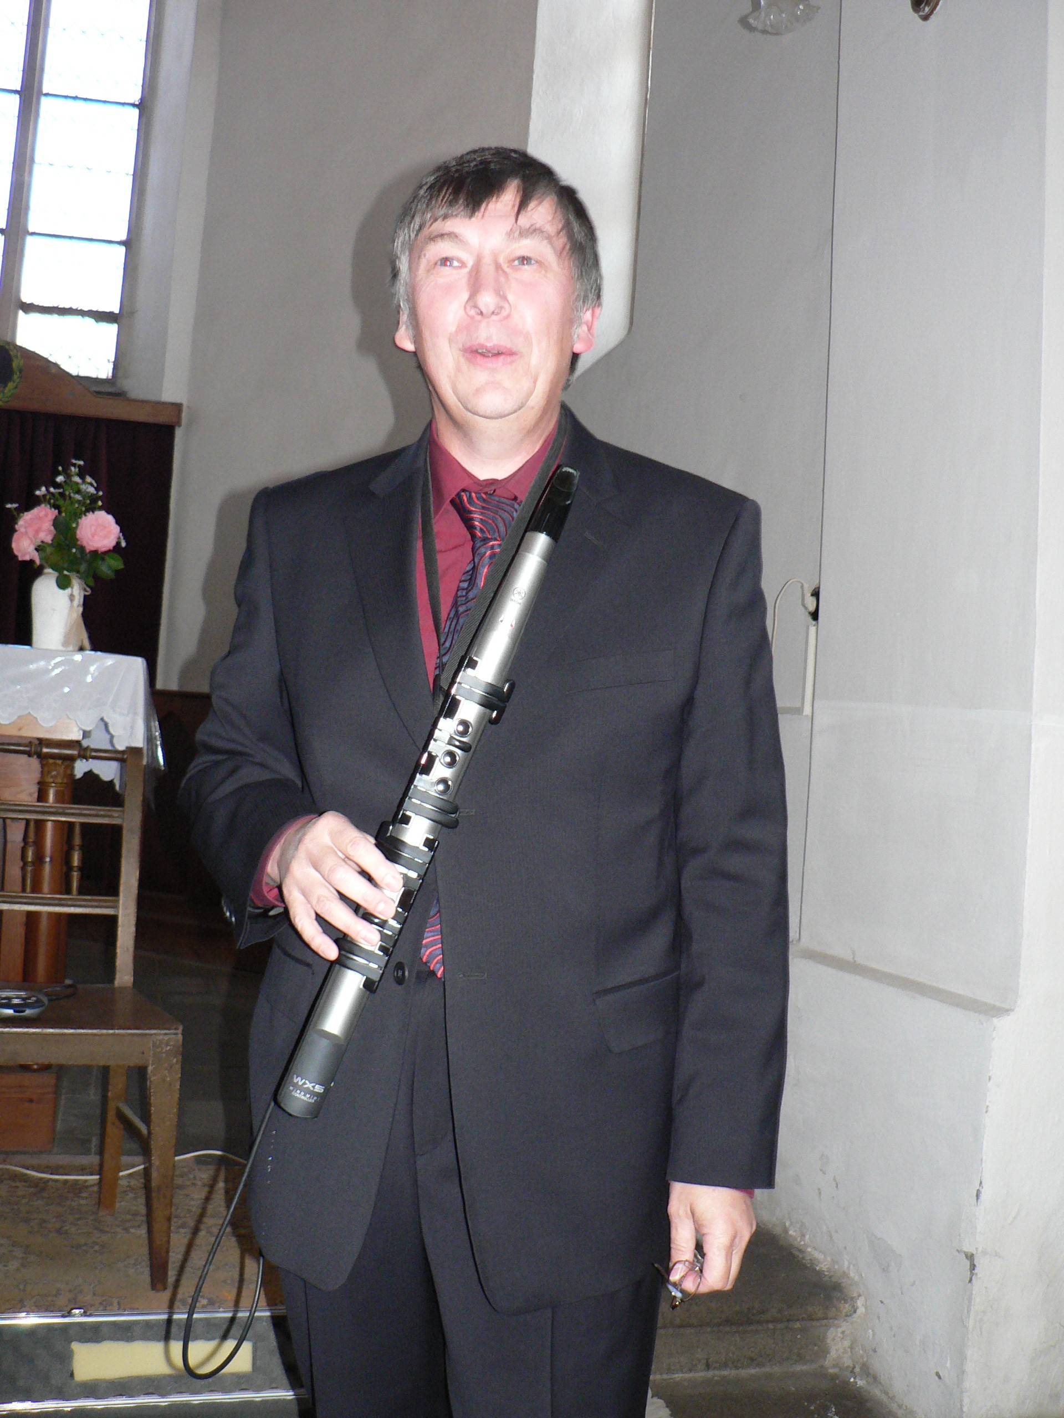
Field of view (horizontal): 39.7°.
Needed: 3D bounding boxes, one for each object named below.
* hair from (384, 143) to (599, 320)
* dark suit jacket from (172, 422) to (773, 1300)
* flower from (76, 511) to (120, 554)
[{"bbox_3d":[-0.035,-0.423,1.370,0.192,0.185,0.210,3,-3,5],"label":"hair"},{"bbox_3d":[-0.045,0.130,1.390,0.570,0.825,0.340,3,-3,10],"label":"dark suit jacket"},{"bbox_3d":[-0.970,-0.398,3.300,0.100,0.095,0.085,4,-3,-11],"label":"flower"}]

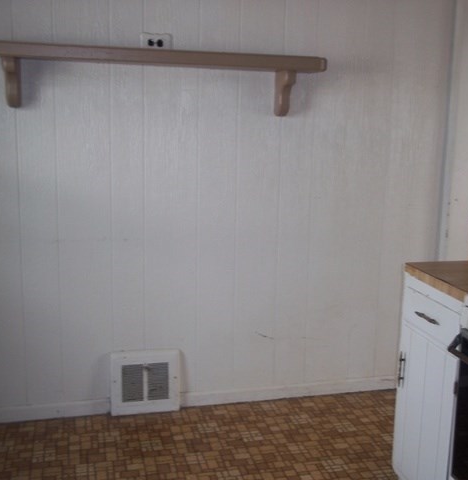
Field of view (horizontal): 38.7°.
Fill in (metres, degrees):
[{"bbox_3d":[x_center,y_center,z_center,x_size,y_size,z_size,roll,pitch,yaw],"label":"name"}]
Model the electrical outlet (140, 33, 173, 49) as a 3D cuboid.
[{"bbox_3d":[-0.347,-0.885,2.997,0.140,0.084,0.010,-1,10,-14],"label":"electrical outlet"}]

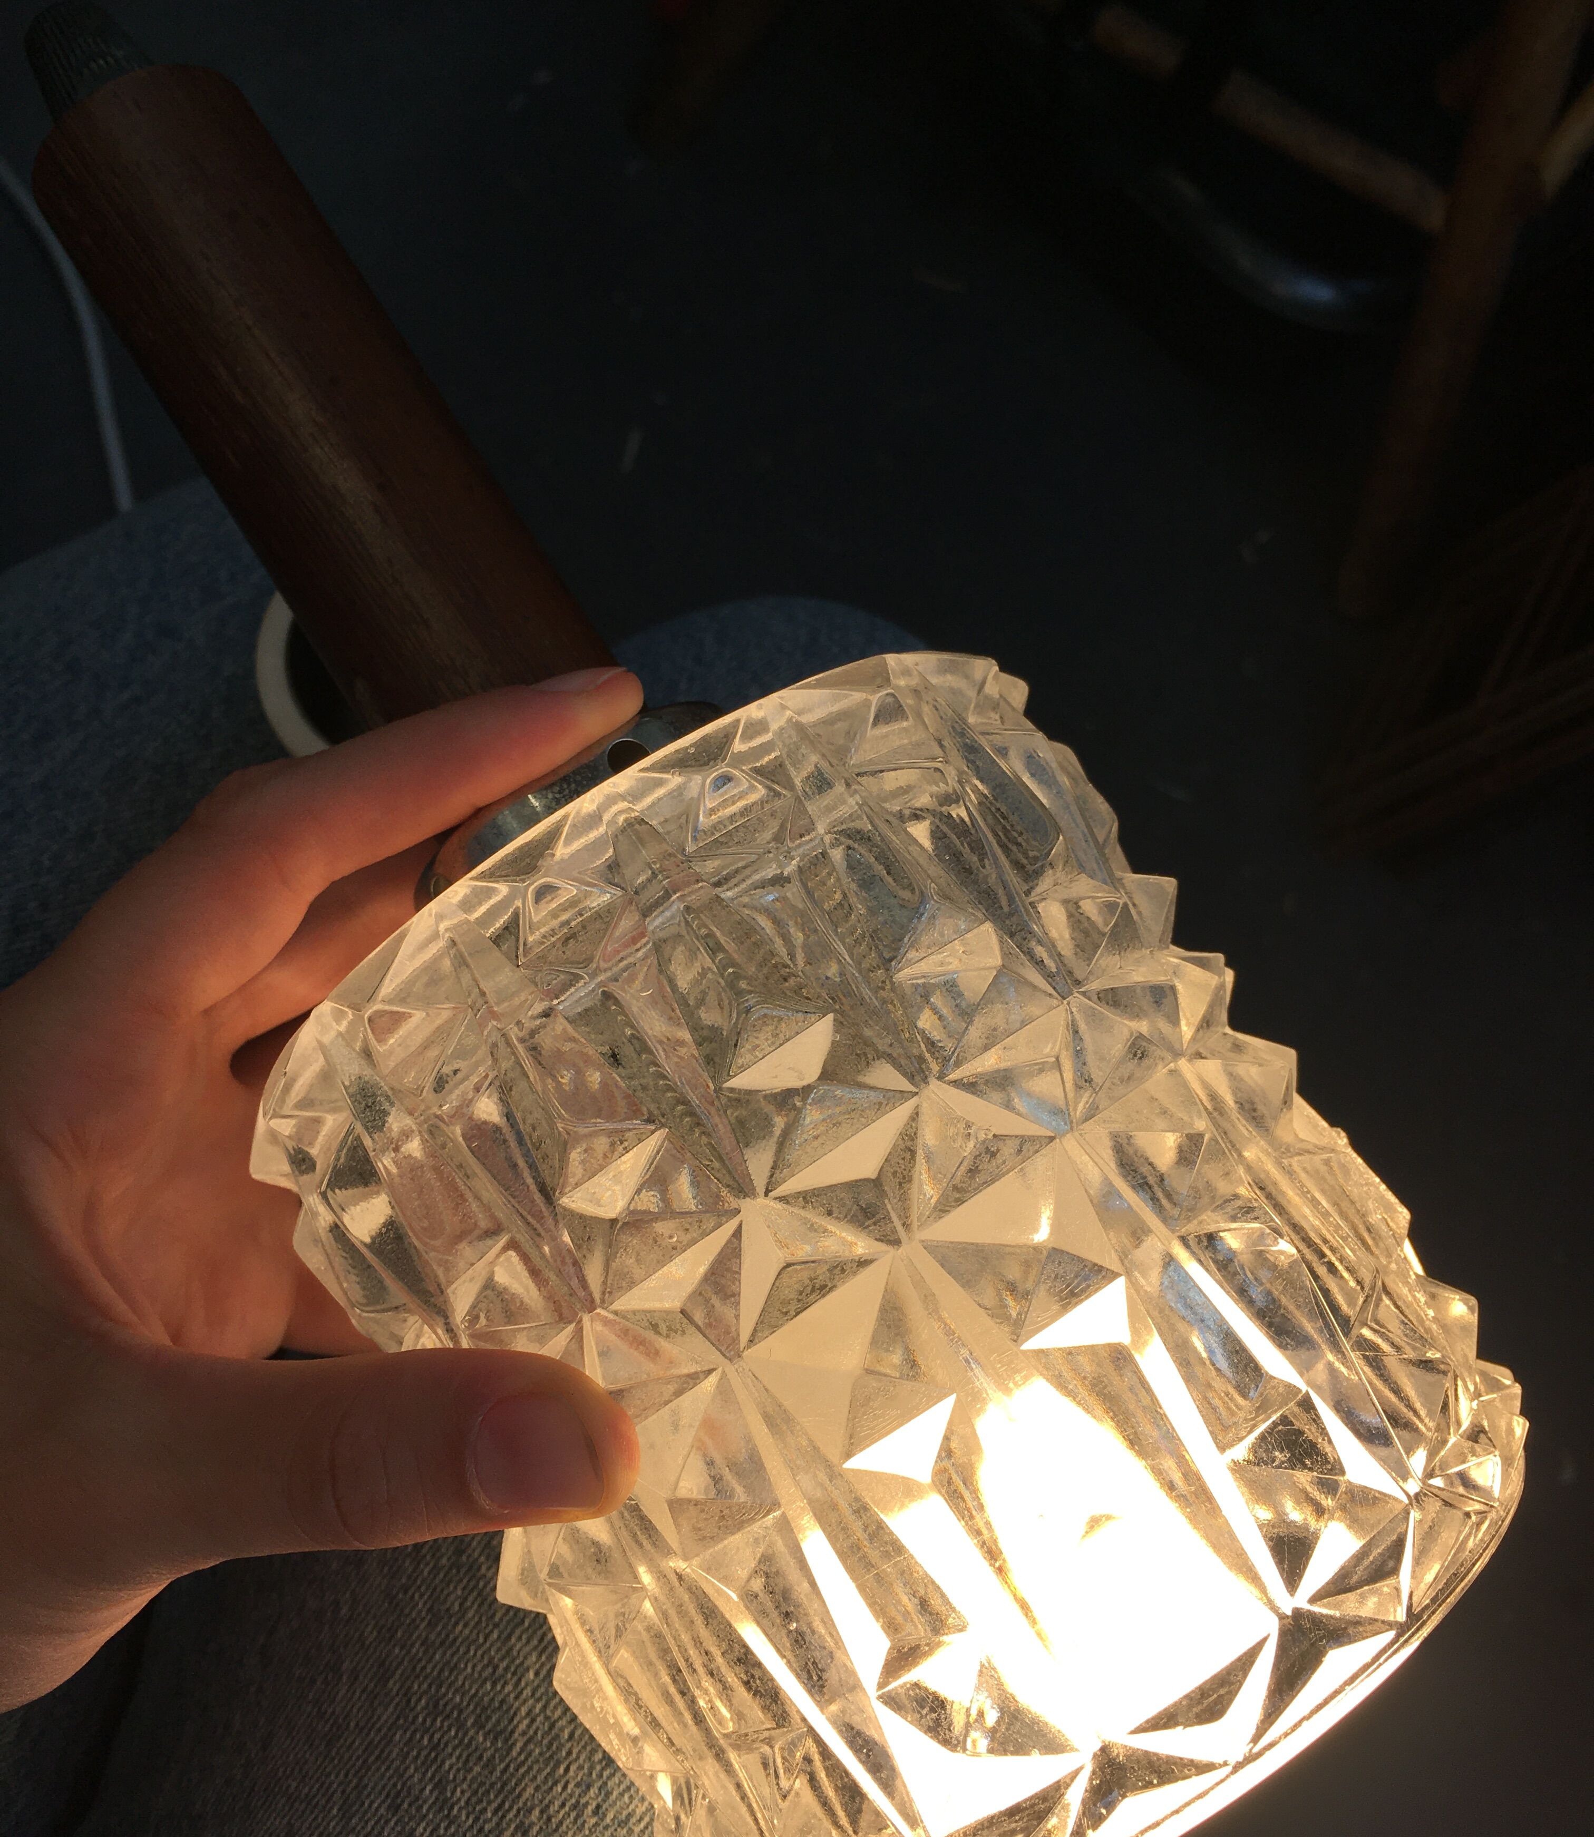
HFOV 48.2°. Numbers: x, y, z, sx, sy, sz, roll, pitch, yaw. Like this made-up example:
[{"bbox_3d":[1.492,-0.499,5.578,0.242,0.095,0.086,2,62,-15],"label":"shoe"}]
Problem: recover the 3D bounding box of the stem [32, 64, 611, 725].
[{"bbox_3d":[-0.071,-0.071,0.274,0.036,0.036,0.123,-33,82,0],"label":"stem"}]

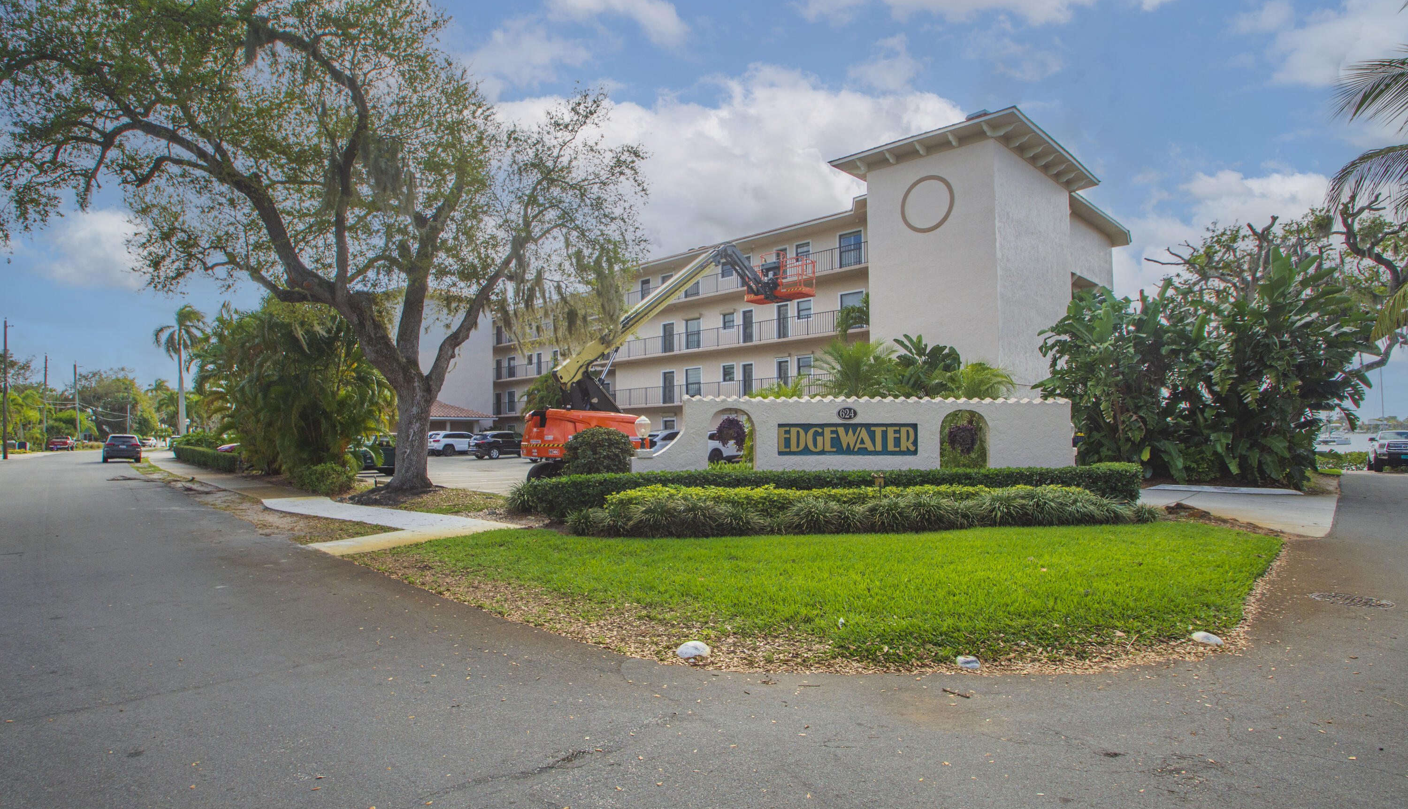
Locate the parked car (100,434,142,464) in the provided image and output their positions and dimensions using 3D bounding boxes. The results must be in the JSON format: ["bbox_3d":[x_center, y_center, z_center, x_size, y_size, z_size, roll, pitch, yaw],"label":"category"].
[{"bbox_3d":[-37.976,2.793,45.839,1.950,1.770,4.800,1,-3,-41],"label":"parked car"}]

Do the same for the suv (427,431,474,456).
[{"bbox_3d":[-17.676,2.796,51.236,1.950,1.770,4.800,-3,-3,44],"label":"suv"}]

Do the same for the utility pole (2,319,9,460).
[{"bbox_3d":[-51.600,-1.150,52.000,0.400,10.400,0.400,-2,-3,45],"label":"utility pole"}]

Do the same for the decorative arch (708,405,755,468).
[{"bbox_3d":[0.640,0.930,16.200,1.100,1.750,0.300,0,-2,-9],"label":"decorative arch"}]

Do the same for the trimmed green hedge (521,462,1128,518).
[{"bbox_3d":[2.850,1.811,15.200,13.600,0.860,1.500,0,-2,-5],"label":"trimmed green hedge"}]

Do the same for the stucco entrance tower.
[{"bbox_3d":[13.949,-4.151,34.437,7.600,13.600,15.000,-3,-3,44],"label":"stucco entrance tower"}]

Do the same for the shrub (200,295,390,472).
[{"bbox_3d":[-15.605,-0.482,26.946,6.000,6.400,5.300,-3,-3,44],"label":"shrub"}]

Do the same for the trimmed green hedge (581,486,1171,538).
[{"bbox_3d":[2.414,1.553,10.846,8.500,0.620,1.700,0,-2,-3],"label":"trimmed green hedge"}]

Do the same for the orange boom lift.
[{"bbox_3d":[-0.900,-1.345,21.900,9.400,7.700,2.700,0,-2,-28],"label":"orange boom lift"}]

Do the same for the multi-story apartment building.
[{"bbox_3d":[2.043,-3.474,47.434,43.000,13.500,17.500,-3,-3,44],"label":"multi-story apartment building"}]

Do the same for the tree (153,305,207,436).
[{"bbox_3d":[-48.395,-2.478,65.000,4.300,13.800,4.300,1,-2,-37],"label":"tree"}]

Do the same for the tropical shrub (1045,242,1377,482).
[{"bbox_3d":[15.900,-1.131,22.600,9.000,7.300,4.800,-2,-2,27],"label":"tropical shrub"}]

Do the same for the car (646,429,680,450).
[{"bbox_3d":[-1.150,2.123,35.300,1.900,1.680,4.700,-2,-3,43],"label":"car"}]

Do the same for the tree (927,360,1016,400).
[{"bbox_3d":[7.488,0.567,19.600,2.400,3.560,2.400,-1,-2,0],"label":"tree"}]

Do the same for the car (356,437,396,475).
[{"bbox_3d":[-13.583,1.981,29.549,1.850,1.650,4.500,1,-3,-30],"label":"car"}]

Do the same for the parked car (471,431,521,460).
[{"bbox_3d":[-12.877,2.568,45.739,1.960,1.760,4.950,-3,-3,44],"label":"parked car"}]

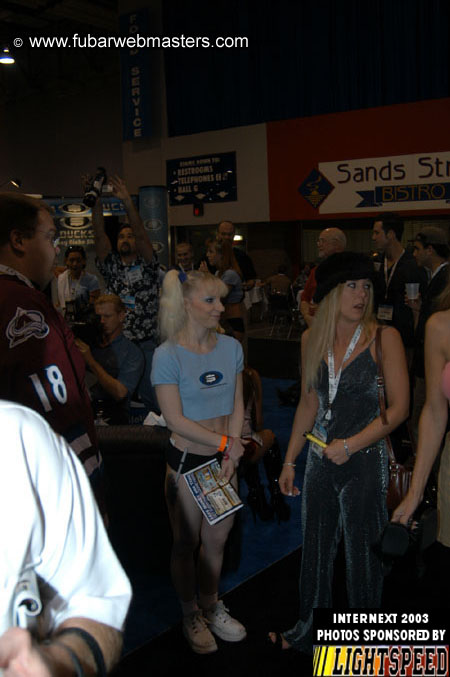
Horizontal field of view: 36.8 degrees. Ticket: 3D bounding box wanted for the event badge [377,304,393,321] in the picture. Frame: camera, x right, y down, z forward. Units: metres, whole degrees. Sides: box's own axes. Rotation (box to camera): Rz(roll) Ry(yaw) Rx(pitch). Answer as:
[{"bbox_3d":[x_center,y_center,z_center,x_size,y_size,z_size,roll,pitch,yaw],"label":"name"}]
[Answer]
[{"bbox_3d":[1.095,-0.179,4.650,0.105,0.108,0.012,1,9,18],"label":"event badge"}]

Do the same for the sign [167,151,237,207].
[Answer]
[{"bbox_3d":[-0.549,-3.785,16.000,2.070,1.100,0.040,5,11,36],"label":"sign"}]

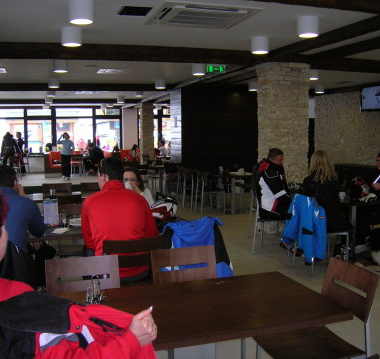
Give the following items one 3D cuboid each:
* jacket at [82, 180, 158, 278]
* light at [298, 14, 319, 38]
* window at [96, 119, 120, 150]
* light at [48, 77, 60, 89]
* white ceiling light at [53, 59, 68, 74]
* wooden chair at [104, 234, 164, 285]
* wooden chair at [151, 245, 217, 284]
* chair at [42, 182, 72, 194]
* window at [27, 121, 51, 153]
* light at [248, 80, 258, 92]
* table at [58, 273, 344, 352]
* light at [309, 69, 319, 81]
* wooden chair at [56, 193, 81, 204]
[{"bbox_3d":[-0.568,0.391,3.786,0.561,0.739,0.414,-3,6,-18],"label":"jacket"},{"bbox_3d":[1.352,-1.727,5.343,0.235,0.190,0.235,-2,6,-18],"label":"light"},{"bbox_3d":[-3.564,-1.917,20.510,1.064,1.497,0.118,-3,6,-18],"label":"window"},{"bbox_3d":[-2.882,-2.055,10.018,0.225,0.205,0.225,-2,6,-18],"label":"light"},{"bbox_3d":[-2.062,-1.819,7.529,0.225,0.205,0.225,-2,6,-18],"label":"white ceiling light"},{"bbox_3d":[-0.477,0.823,3.667,0.430,0.840,0.520,-3,6,-18],"label":"wooden chair"},{"bbox_3d":[0.042,0.877,2.792,0.430,0.860,0.520,-2,6,-18],"label":"wooden chair"},{"bbox_3d":[-2.007,0.516,7.229,0.448,0.837,0.542,-3,6,-18],"label":"chair"},{"bbox_3d":[-6.218,-1.762,19.467,1.080,1.370,0.100,-2,6,-18],"label":"window"},{"bbox_3d":[1.516,-2.250,11.414,0.225,0.205,0.225,-2,6,-18],"label":"light"},{"bbox_3d":[-0.007,0.971,2.335,1.400,0.745,0.730,-2,6,-18],"label":"table"},{"bbox_3d":[2.495,-2.120,9.486,0.235,0.190,0.235,-2,6,-18],"label":"light"},{"bbox_3d":[-1.589,0.612,5.878,0.440,0.840,0.500,-2,6,-18],"label":"wooden chair"}]

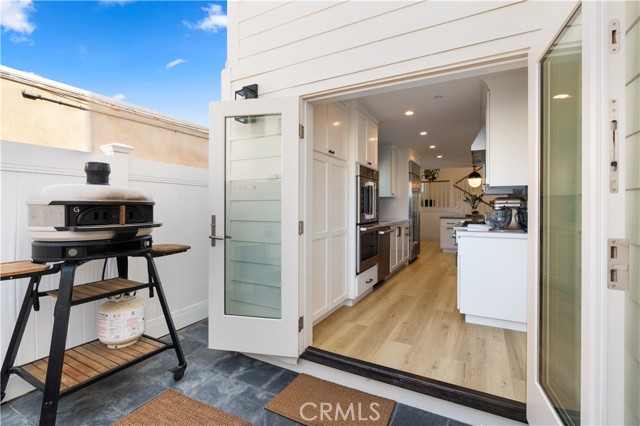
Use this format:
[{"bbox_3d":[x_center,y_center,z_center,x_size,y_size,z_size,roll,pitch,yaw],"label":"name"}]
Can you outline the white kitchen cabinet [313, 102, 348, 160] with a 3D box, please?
[{"bbox_3d":[-0.130,-0.919,3.108,0.520,0.650,0.920,1,1,29],"label":"white kitchen cabinet"}]

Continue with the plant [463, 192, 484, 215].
[{"bbox_3d":[3.878,-0.239,7.150,0.530,0.580,0.460,1,1,29],"label":"plant"}]

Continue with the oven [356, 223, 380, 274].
[{"bbox_3d":[0.400,0.427,3.823,0.620,0.570,0.760,1,1,29],"label":"oven"}]

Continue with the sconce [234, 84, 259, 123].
[{"bbox_3d":[-0.662,-0.952,2.508,0.170,0.370,0.170,1,1,28],"label":"sconce"}]

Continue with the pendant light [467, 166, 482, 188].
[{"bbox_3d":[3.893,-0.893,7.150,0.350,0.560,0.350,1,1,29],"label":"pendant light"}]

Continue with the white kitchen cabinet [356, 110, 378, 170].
[{"bbox_3d":[0.370,-0.928,3.826,0.600,0.650,0.800,1,1,29],"label":"white kitchen cabinet"}]

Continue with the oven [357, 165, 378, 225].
[{"bbox_3d":[0.400,-0.212,3.811,0.610,0.690,0.760,1,1,29],"label":"oven"}]

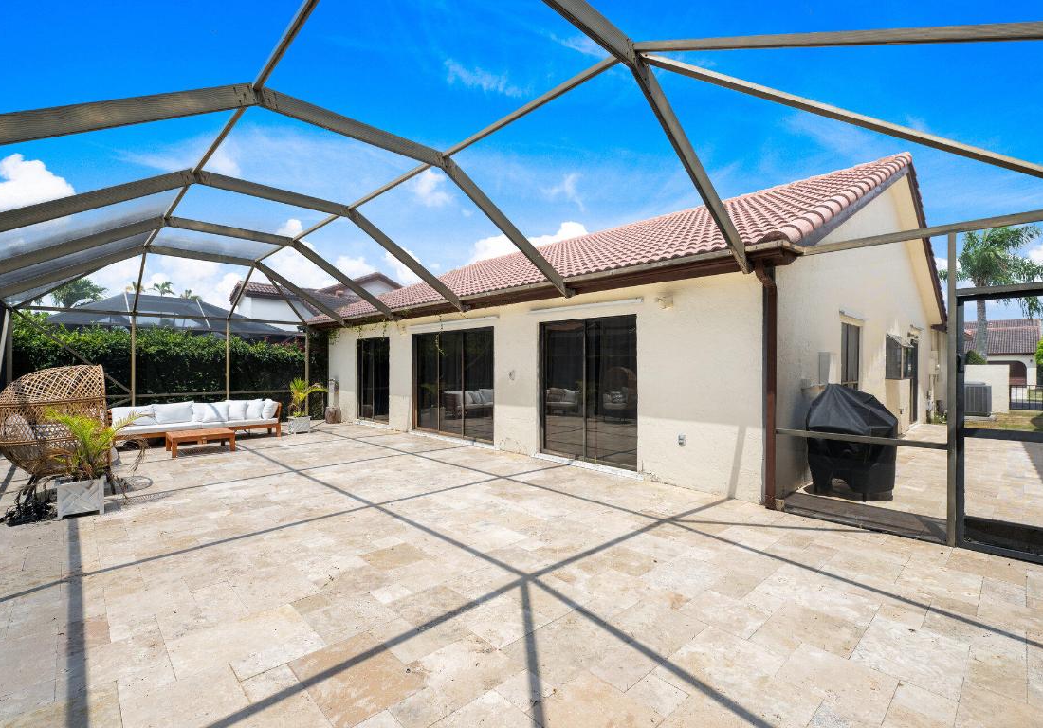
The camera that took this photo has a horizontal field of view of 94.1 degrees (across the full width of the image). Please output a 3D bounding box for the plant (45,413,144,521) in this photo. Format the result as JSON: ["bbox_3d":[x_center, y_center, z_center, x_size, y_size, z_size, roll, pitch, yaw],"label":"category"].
[{"bbox_3d":[-4.268,0.970,4.889,0.760,1.020,0.740,0,0,-43],"label":"plant"}]

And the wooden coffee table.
[{"bbox_3d":[-5.418,1.338,8.201,0.850,0.320,0.850,0,0,-43],"label":"wooden coffee table"}]

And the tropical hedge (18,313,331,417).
[{"bbox_3d":[-8.058,0.345,12.113,7.000,2.350,1.300,0,0,-43],"label":"tropical hedge"}]

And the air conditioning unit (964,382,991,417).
[{"bbox_3d":[12.626,1.024,13.575,0.820,0.880,0.820,0,0,-43],"label":"air conditioning unit"}]

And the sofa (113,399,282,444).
[{"bbox_3d":[-6.064,1.113,9.228,2.770,0.780,0.770,0,0,-43],"label":"sofa"}]

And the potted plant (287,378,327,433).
[{"bbox_3d":[-4.762,0.910,10.743,0.780,1.200,0.700,0,0,-43],"label":"potted plant"}]

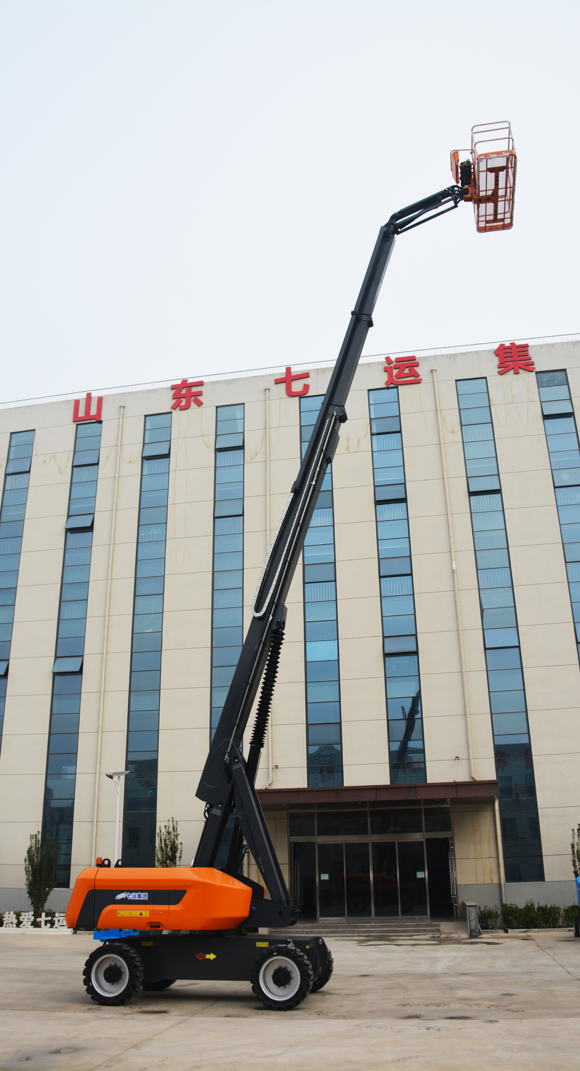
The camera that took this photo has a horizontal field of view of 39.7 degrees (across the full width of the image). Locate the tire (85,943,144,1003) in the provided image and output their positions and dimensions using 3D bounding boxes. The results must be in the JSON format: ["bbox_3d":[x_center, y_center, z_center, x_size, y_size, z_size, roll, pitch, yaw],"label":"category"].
[{"bbox_3d":[-3.148,7.861,14.444,1.020,1.020,0.360,-5,-21,10],"label":"tire"}]

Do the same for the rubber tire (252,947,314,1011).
[{"bbox_3d":[-0.098,7.596,13.867,1.020,1.020,0.360,-5,-21,10],"label":"rubber tire"}]

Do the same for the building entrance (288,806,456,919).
[{"bbox_3d":[2.984,12.153,30.030,6.150,4.100,0.400,-5,-21,10],"label":"building entrance"}]

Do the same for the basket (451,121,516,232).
[{"bbox_3d":[4.867,-9.046,20.467,1.500,1.250,2.450,-5,-21,10],"label":"basket"}]

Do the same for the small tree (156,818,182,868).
[{"bbox_3d":[-4.520,12.688,30.282,1.150,3.900,1.150,-5,-21,10],"label":"small tree"}]

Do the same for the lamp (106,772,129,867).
[{"bbox_3d":[-6.672,11.809,30.276,0.800,5.700,1.500,-5,-21,10],"label":"lamp"}]

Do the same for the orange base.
[{"bbox_3d":[-2.188,6.916,15.446,3.450,1.060,2.350,-5,-21,10],"label":"orange base"}]

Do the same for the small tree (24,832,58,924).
[{"bbox_3d":[-9.771,13.338,31.226,1.400,3.500,1.400,-5,-21,10],"label":"small tree"}]

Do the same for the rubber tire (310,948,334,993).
[{"bbox_3d":[0.367,8.371,15.745,1.020,1.020,0.360,-5,-21,10],"label":"rubber tire"}]

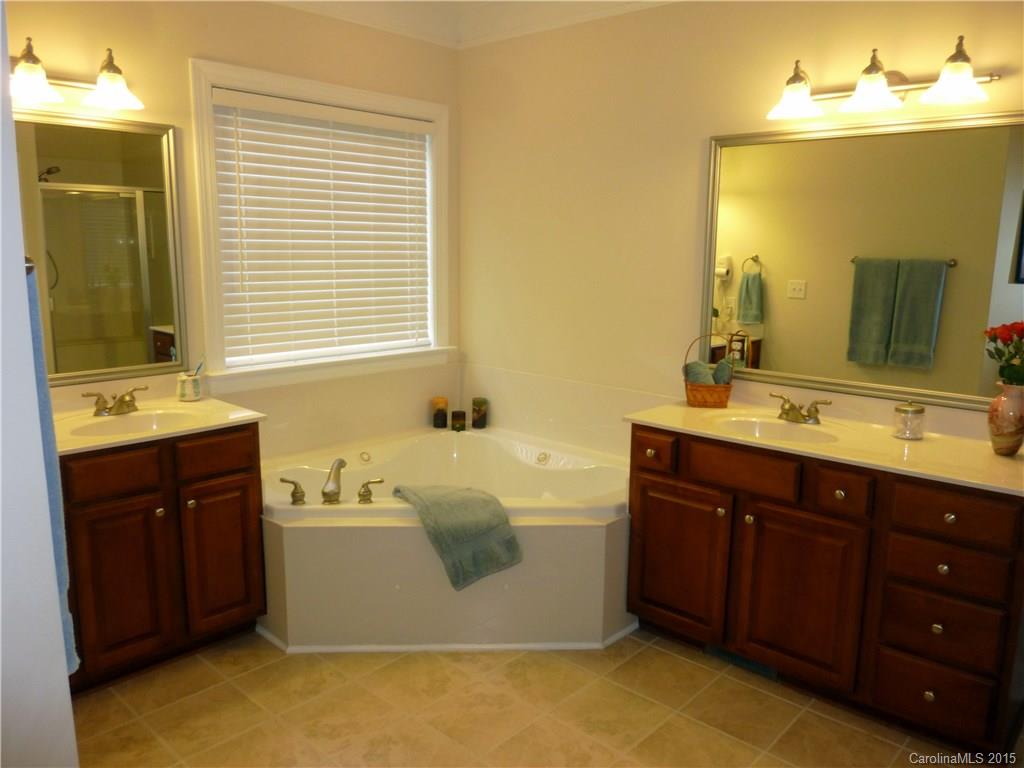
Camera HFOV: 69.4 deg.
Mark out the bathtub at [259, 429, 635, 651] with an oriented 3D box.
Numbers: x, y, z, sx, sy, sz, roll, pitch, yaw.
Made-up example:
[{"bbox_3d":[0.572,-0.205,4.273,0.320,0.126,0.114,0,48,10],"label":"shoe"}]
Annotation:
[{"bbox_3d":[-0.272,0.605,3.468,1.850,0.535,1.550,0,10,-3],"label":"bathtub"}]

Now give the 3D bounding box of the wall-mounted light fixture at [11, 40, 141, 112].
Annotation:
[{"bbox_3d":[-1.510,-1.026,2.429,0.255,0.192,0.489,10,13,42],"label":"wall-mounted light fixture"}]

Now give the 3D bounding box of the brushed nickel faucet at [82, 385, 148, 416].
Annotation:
[{"bbox_3d":[-1.462,0.067,2.742,0.125,0.082,0.228,10,13,42],"label":"brushed nickel faucet"}]

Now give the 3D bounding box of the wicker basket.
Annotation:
[{"bbox_3d":[0.802,-0.045,2.997,0.175,0.268,0.125,3,10,16],"label":"wicker basket"}]

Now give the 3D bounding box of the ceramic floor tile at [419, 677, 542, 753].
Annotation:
[{"bbox_3d":[-0.107,1.068,2.364,0.302,0.010,0.302,9,13,42],"label":"ceramic floor tile"}]

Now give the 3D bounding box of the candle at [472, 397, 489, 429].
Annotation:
[{"bbox_3d":[-0.171,0.166,4.023,0.076,0.161,0.076,10,13,42],"label":"candle"}]

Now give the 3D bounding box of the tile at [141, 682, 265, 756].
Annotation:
[{"bbox_3d":[-0.960,1.060,2.335,0.302,0.010,0.302,9,13,42],"label":"tile"}]

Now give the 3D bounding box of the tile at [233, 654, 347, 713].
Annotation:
[{"bbox_3d":[-0.759,1.028,2.551,0.302,0.010,0.302,9,13,42],"label":"tile"}]

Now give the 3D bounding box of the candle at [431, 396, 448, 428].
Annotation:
[{"bbox_3d":[-0.390,0.156,4.015,0.080,0.152,0.080,0,10,-3],"label":"candle"}]

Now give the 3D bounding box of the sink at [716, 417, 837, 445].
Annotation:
[{"bbox_3d":[0.935,0.222,2.609,0.440,0.140,0.350,9,13,42],"label":"sink"}]

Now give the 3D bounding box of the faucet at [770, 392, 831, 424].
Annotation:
[{"bbox_3d":[1.057,0.098,2.735,0.231,0.085,0.125,10,13,42],"label":"faucet"}]

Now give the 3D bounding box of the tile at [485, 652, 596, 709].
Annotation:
[{"bbox_3d":[0.103,1.034,2.609,0.300,0.012,0.300,10,13,42],"label":"tile"}]

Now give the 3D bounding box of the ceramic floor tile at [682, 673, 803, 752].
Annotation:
[{"bbox_3d":[0.748,1.066,2.406,0.302,0.010,0.302,9,13,42],"label":"ceramic floor tile"}]

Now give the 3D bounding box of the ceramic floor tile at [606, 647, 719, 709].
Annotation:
[{"bbox_3d":[0.532,1.036,2.626,0.300,0.012,0.300,10,13,42],"label":"ceramic floor tile"}]

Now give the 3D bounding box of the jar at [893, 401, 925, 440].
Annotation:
[{"bbox_3d":[1.339,0.124,2.498,0.086,0.112,0.086,9,13,42],"label":"jar"}]

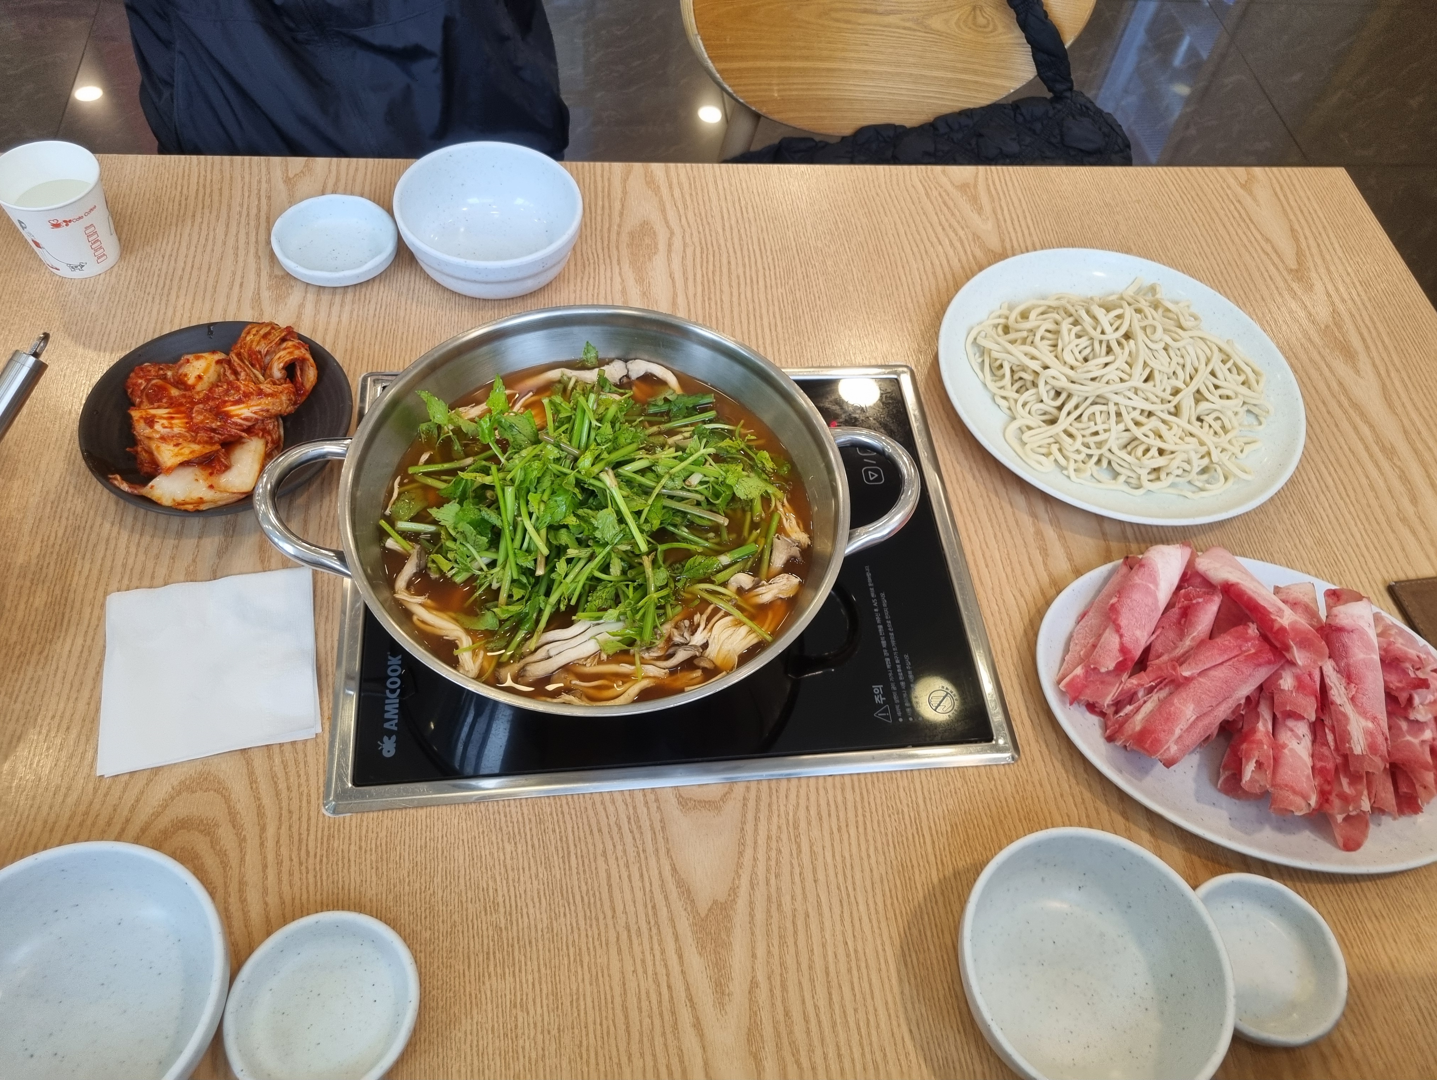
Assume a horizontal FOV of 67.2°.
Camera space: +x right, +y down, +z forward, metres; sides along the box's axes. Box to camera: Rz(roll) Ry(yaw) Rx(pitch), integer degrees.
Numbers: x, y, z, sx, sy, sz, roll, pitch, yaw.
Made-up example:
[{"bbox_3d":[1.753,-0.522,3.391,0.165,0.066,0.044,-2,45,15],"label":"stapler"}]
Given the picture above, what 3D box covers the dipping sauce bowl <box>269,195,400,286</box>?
[{"bbox_3d":[-0.293,-0.226,0.833,0.092,0.024,0.092,-2,57,-9],"label":"dipping sauce bowl"}]

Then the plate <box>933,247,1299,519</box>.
[{"bbox_3d":[0.310,-0.122,0.843,0.292,0.029,0.278,-18,61,-18],"label":"plate"}]

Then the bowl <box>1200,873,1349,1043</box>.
[{"bbox_3d":[0.302,0.236,0.609,0.091,0.026,0.091,4,57,-5],"label":"bowl"}]

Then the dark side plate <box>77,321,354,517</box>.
[{"bbox_3d":[-0.334,-0.078,0.730,0.167,0.025,0.167,-2,57,-9],"label":"dark side plate"}]

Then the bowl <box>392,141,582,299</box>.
[{"bbox_3d":[-0.174,-0.238,0.836,0.139,0.059,0.139,-2,57,-9],"label":"bowl"}]

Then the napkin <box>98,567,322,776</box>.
[{"bbox_3d":[-0.303,0.073,0.647,0.121,0.005,0.122,-9,59,-13],"label":"napkin"}]

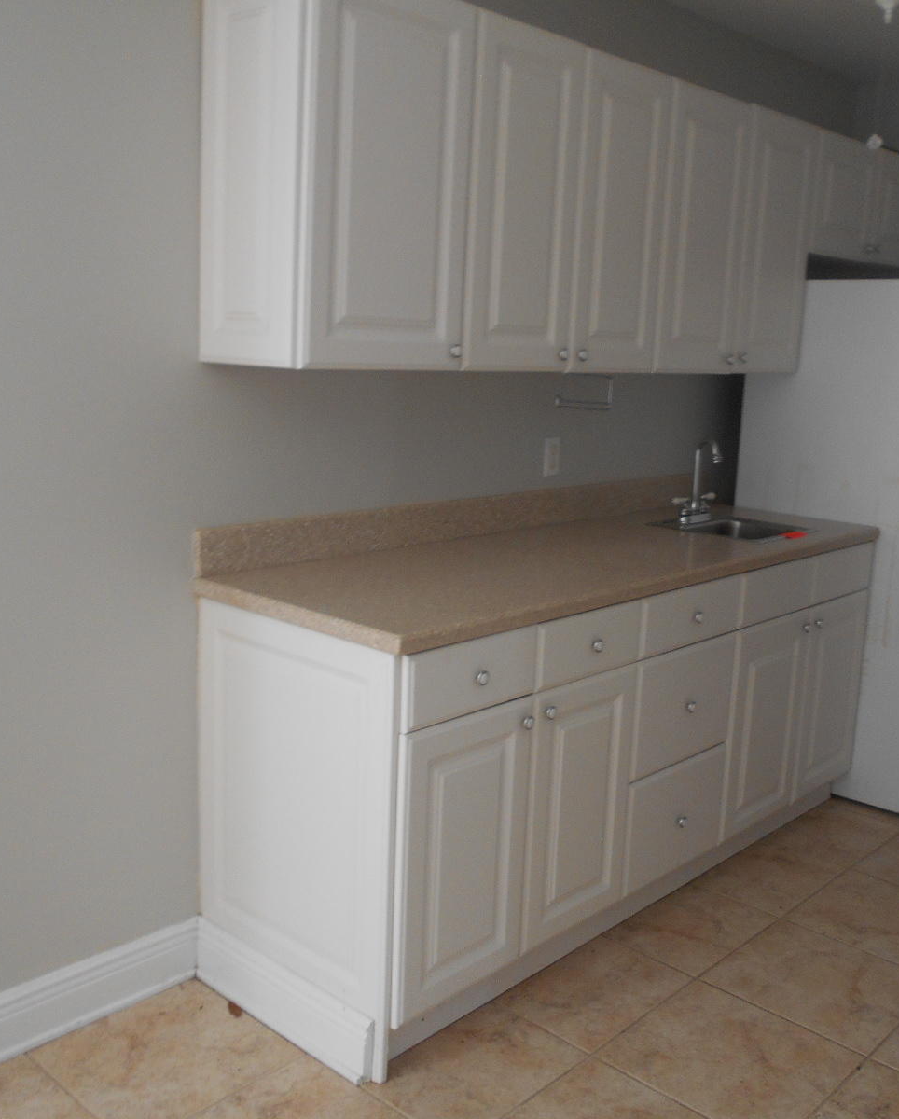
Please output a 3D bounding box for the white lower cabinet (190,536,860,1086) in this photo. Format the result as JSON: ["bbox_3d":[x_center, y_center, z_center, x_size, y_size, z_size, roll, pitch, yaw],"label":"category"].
[{"bbox_3d":[0.367,0.433,2.982,0.648,0.858,2.017,12,14,42],"label":"white lower cabinet"}]

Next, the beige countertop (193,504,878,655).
[{"bbox_3d":[0.386,-0.009,2.914,0.632,0.038,2.038,12,14,42],"label":"beige countertop"}]

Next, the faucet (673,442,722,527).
[{"bbox_3d":[0.771,-0.230,3.371,0.118,0.253,0.206,12,14,42],"label":"faucet"}]

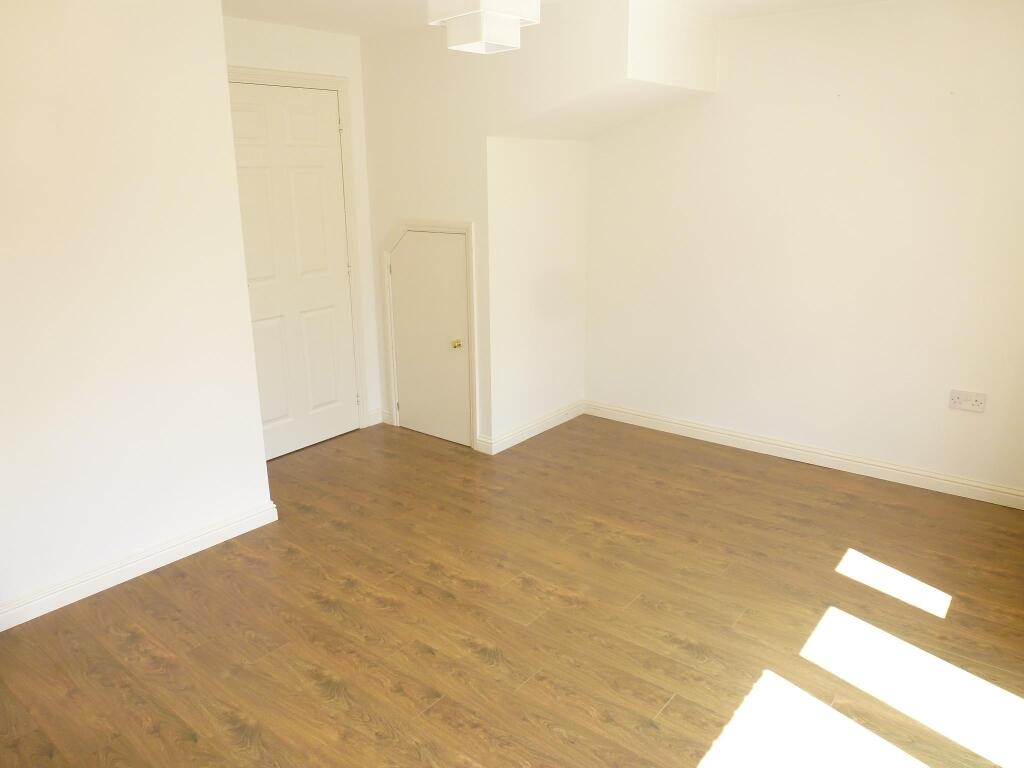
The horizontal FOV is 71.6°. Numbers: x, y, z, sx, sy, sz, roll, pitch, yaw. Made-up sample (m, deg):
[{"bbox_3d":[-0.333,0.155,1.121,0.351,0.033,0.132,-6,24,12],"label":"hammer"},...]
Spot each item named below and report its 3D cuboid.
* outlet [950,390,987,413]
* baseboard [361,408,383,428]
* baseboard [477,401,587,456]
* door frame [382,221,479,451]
[{"bbox_3d":[2.220,0.085,3.459,0.146,0.087,0.012,12,19,37],"label":"outlet"},{"bbox_3d":[-0.914,0.228,4.640,0.020,0.100,0.175,12,19,37],"label":"baseboard"},{"bbox_3d":[0.147,0.252,4.533,0.130,0.102,0.988,12,19,37],"label":"baseboard"},{"bbox_3d":[-0.487,-0.300,4.270,0.725,1.312,0.050,12,19,37],"label":"door frame"}]

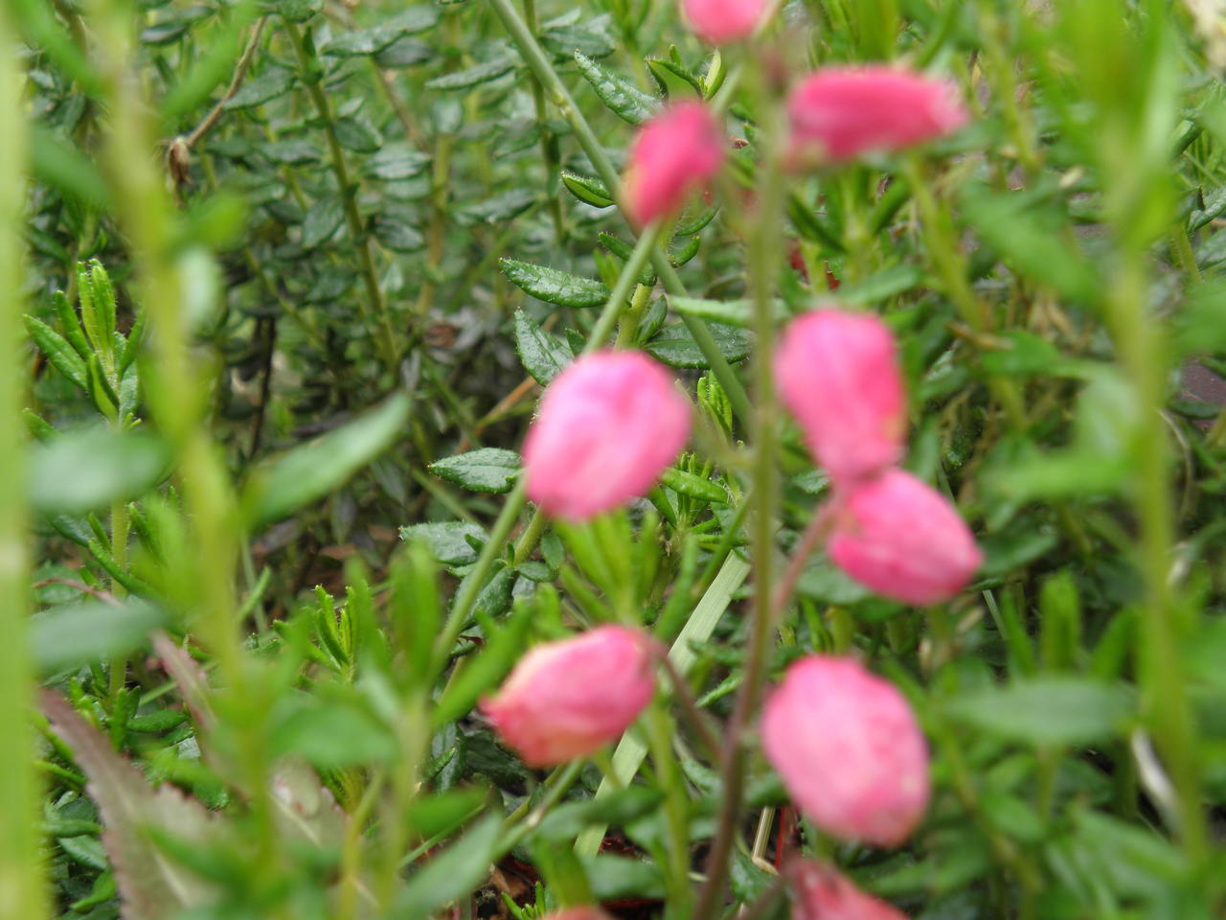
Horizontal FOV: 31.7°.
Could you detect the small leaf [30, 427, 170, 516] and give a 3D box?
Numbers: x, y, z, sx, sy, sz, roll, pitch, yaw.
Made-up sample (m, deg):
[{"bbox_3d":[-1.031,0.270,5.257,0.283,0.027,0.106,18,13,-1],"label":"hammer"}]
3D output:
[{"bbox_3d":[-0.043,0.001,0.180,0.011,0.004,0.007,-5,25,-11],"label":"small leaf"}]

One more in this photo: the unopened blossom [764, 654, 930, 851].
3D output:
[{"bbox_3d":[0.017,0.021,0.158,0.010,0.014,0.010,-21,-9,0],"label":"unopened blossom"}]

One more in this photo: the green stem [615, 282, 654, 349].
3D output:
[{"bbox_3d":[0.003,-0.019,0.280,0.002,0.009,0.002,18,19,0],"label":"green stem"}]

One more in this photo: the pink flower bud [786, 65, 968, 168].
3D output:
[{"bbox_3d":[0.018,-0.024,0.150,0.013,0.007,0.007,3,0,12],"label":"pink flower bud"}]

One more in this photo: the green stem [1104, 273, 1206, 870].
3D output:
[{"bbox_3d":[0.045,0.009,0.180,0.003,0.053,0.003,-6,19,0],"label":"green stem"}]

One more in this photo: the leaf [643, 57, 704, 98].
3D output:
[{"bbox_3d":[0.007,-0.042,0.242,0.009,0.004,0.002,34,56,-18],"label":"leaf"}]

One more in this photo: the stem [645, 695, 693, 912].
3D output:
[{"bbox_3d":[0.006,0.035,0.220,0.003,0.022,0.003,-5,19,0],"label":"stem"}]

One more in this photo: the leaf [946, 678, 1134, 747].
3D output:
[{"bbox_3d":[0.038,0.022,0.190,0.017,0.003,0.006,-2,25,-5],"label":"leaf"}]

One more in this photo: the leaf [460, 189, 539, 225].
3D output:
[{"bbox_3d":[-0.016,-0.035,0.300,0.011,0.002,0.004,-13,39,-12],"label":"leaf"}]

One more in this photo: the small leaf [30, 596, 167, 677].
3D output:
[{"bbox_3d":[-0.033,0.011,0.140,0.009,0.002,0.004,-17,43,-6],"label":"small leaf"}]

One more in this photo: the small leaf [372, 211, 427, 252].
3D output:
[{"bbox_3d":[-0.030,-0.032,0.300,0.009,0.002,0.004,19,41,24],"label":"small leaf"}]

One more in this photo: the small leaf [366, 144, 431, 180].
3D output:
[{"bbox_3d":[-0.030,-0.041,0.300,0.009,0.002,0.004,-9,39,18],"label":"small leaf"}]

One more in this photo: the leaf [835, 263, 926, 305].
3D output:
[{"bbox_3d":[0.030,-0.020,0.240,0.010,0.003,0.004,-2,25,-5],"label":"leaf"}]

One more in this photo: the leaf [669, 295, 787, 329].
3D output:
[{"bbox_3d":[0.011,-0.014,0.200,0.011,0.002,0.004,6,24,9],"label":"leaf"}]

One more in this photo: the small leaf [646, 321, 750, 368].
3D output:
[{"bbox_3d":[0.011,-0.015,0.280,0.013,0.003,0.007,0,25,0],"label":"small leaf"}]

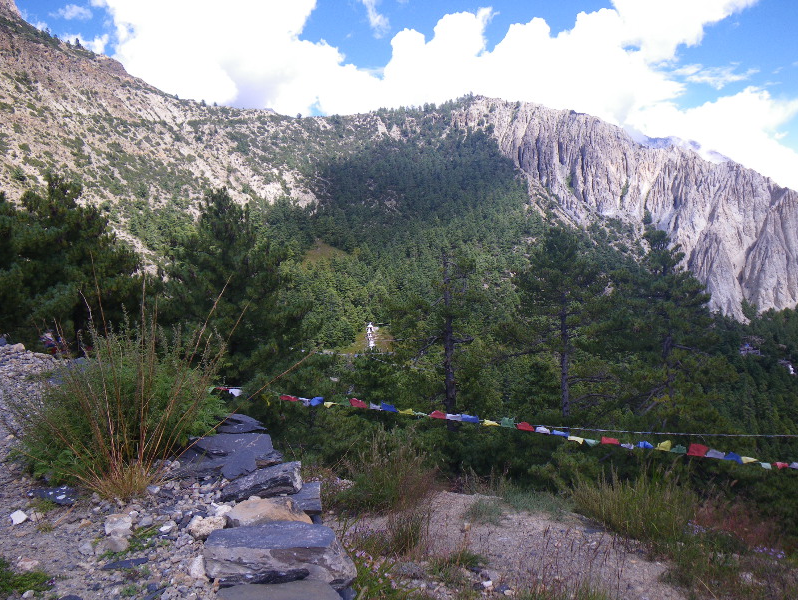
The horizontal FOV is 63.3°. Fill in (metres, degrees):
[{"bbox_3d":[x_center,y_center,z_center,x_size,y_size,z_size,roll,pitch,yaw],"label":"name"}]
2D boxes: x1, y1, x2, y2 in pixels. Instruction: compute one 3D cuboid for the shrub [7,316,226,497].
[{"bbox_3d":[-2.096,0.790,4.800,1.570,1.270,1.350,-1,2,0],"label":"shrub"}]

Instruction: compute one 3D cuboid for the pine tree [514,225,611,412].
[{"bbox_3d":[5.525,1.105,22.000,3.260,7.210,3.400,-1,2,0],"label":"pine tree"}]

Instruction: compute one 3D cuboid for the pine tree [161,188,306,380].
[{"bbox_3d":[-4.348,-0.144,17.000,3.680,5.570,3.600,-1,2,0],"label":"pine tree"}]

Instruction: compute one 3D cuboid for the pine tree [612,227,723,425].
[{"bbox_3d":[8.921,1.113,21.500,3.720,7.110,3.700,-1,2,0],"label":"pine tree"}]

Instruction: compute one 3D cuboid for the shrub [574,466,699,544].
[{"bbox_3d":[2.184,1.924,6.000,1.130,0.700,0.900,-1,2,0],"label":"shrub"}]

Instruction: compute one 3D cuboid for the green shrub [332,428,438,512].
[{"bbox_3d":[-0.129,1.634,6.200,0.970,0.820,0.900,-1,2,0],"label":"green shrub"}]

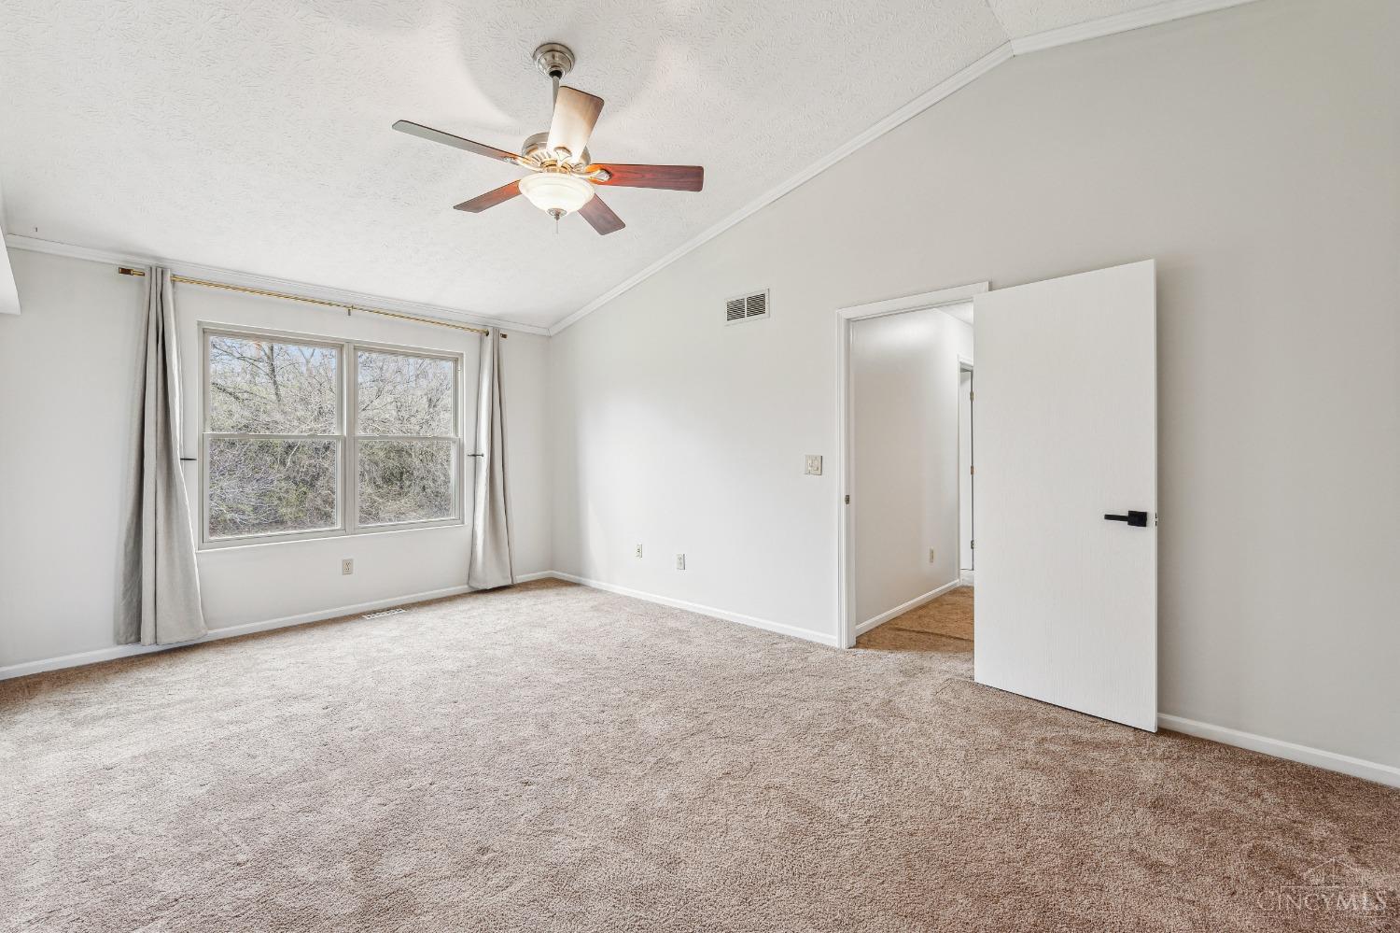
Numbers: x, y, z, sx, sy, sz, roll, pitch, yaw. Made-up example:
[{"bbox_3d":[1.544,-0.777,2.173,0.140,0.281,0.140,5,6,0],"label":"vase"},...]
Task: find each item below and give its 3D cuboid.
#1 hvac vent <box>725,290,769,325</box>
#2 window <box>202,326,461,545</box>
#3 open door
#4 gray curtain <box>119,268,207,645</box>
[{"bbox_3d":[0.328,-1.122,4.142,0.410,0.200,0.025,0,1,43],"label":"hvac vent"},{"bbox_3d":[-2.755,-0.224,4.599,0.090,1.550,1.830,0,1,43],"label":"window"},{"bbox_3d":[1.713,0.127,2.795,0.045,2.030,0.762,-1,1,-42],"label":"open door"},{"bbox_3d":[-3.439,-0.065,3.710,0.150,2.375,0.420,0,1,43],"label":"gray curtain"}]

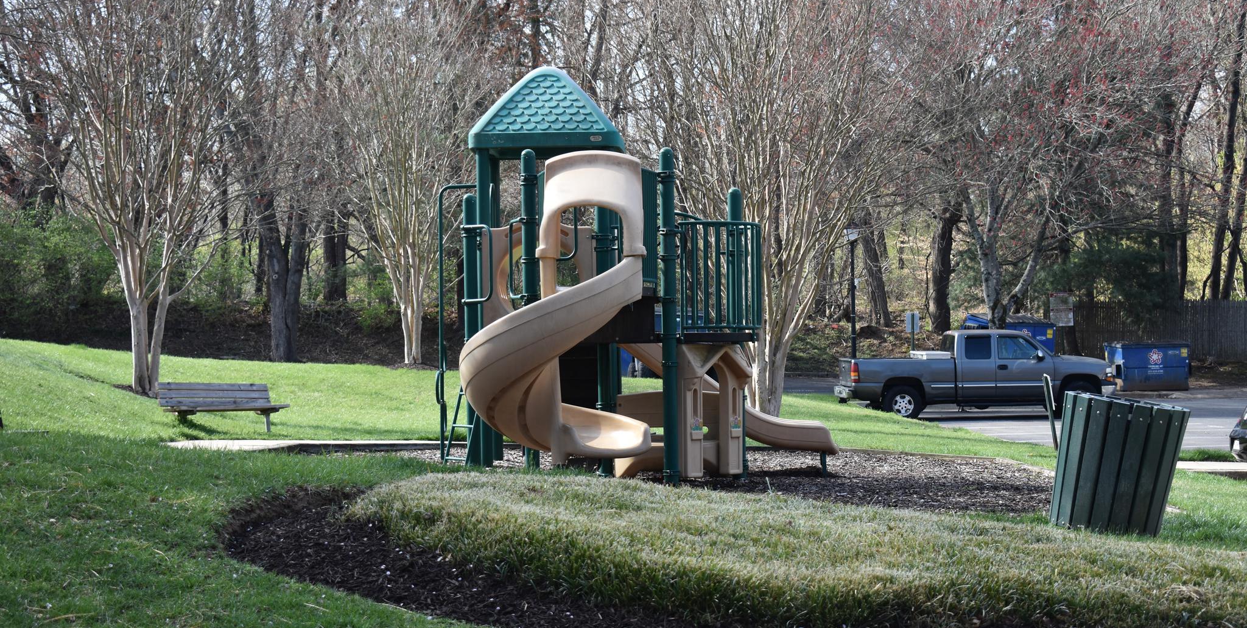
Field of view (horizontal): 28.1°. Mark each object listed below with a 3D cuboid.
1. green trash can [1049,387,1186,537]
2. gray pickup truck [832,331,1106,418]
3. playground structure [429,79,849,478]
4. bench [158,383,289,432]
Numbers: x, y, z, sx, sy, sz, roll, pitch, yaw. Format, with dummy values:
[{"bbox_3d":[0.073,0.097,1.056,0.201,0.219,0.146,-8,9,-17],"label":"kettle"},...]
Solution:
[{"bbox_3d":[2.810,0.855,14.300,0.690,0.760,0.690,11,3,0],"label":"green trash can"},{"bbox_3d":[7.300,1.200,51.800,5.780,1.820,1.980,-1,0,-6],"label":"gray pickup truck"},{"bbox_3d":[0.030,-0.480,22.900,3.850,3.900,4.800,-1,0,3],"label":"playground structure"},{"bbox_3d":[-5.210,1.210,32.500,0.550,0.700,1.850,-1,-1,44],"label":"bench"}]

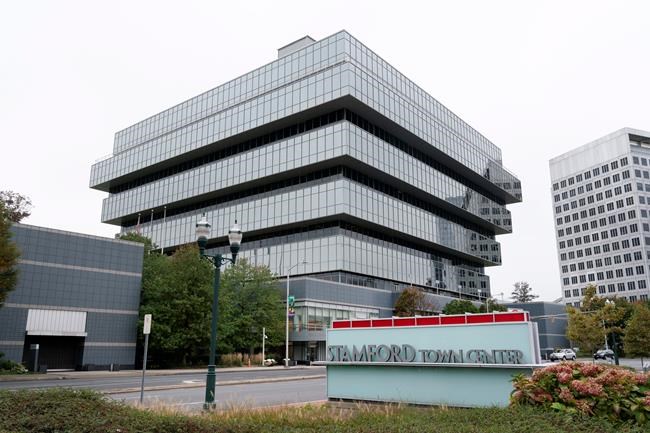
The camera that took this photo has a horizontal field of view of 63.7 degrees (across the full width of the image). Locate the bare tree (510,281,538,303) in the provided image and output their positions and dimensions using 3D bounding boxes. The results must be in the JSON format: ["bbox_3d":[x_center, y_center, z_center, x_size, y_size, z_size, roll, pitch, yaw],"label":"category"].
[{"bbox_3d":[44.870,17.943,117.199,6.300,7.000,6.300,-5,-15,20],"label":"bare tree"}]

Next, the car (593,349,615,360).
[{"bbox_3d":[44.198,21.870,82.707,4.700,1.480,1.820,12,-18,-39],"label":"car"}]

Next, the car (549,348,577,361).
[{"bbox_3d":[34.347,19.977,75.440,4.550,1.620,1.850,12,-18,-39],"label":"car"}]

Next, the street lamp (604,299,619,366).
[{"bbox_3d":[24.906,9.984,45.255,1.400,5.820,0.450,12,-18,-39],"label":"street lamp"}]

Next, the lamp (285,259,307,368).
[{"bbox_3d":[-2.313,8.051,43.750,2.500,8.850,0.450,-13,-20,43],"label":"lamp"}]

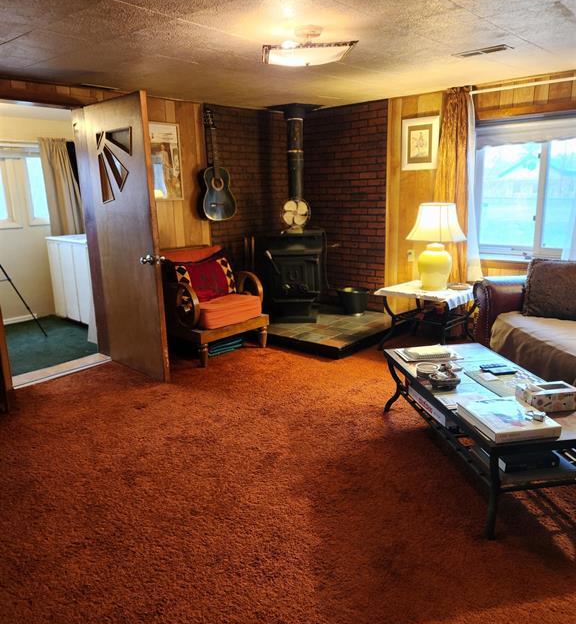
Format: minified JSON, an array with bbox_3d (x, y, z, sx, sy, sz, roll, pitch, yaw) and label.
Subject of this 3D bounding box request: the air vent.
[{"bbox_3d":[1.167,-1.550,3.068,0.330,0.020,0.135,11,18,41],"label":"air vent"}]

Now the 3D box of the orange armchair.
[{"bbox_3d":[-0.667,-0.106,4.493,0.750,0.870,0.730,-13,18,-40],"label":"orange armchair"}]

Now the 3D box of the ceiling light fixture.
[{"bbox_3d":[0.093,-1.323,2.567,0.420,0.166,0.420,-1,14,0],"label":"ceiling light fixture"}]

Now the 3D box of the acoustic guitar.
[{"bbox_3d":[-0.688,-1.352,4.765,0.115,0.990,0.385,11,21,41],"label":"acoustic guitar"}]

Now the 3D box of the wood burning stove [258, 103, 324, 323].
[{"bbox_3d":[0.045,-0.953,4.952,0.580,2.023,0.700,-2,14,-1],"label":"wood burning stove"}]

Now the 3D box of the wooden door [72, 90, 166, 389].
[{"bbox_3d":[-1.207,-0.537,3.853,0.760,2.010,0.045,11,18,41],"label":"wooden door"}]

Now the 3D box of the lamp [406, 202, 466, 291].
[{"bbox_3d":[1.217,-0.535,4.216,0.490,0.700,0.490,11,18,41],"label":"lamp"}]

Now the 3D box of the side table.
[{"bbox_3d":[1.195,0.064,4.336,0.610,0.520,0.700,11,18,41],"label":"side table"}]

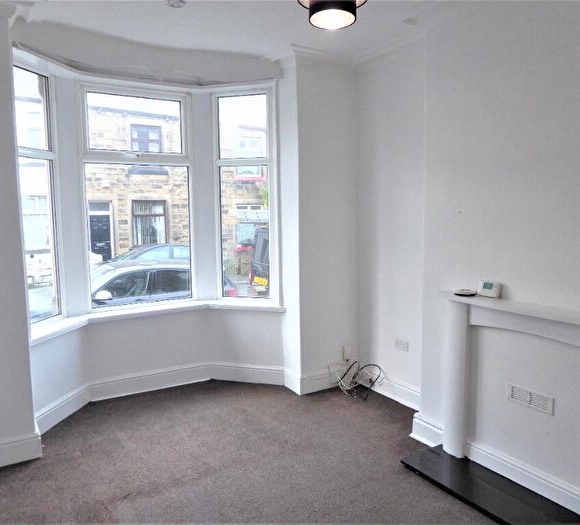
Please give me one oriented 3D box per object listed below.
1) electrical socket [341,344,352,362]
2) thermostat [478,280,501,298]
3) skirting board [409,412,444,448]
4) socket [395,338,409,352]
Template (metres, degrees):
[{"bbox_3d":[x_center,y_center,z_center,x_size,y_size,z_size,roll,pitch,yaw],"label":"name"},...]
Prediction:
[{"bbox_3d":[0.498,0.802,4.275,0.093,0.148,0.042,-4,7,-31],"label":"electrical socket"},{"bbox_3d":[1.084,0.146,2.633,0.032,0.088,0.104,10,0,-32],"label":"thermostat"},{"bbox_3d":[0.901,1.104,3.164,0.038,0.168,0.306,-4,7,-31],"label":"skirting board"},{"bbox_3d":[0.885,0.657,3.845,0.014,0.086,0.146,-4,7,-31],"label":"socket"}]

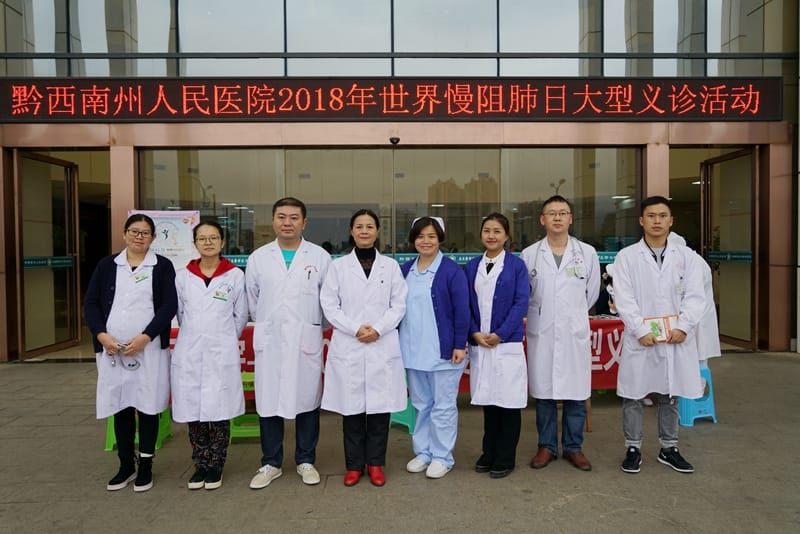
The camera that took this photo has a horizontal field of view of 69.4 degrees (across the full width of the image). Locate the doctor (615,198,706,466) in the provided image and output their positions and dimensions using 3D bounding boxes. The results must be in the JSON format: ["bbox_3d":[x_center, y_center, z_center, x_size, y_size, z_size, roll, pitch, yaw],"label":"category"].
[{"bbox_3d":[1.665,0.413,3.697,0.569,1.718,0.364,0,1,16],"label":"doctor"}]

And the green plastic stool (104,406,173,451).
[{"bbox_3d":[-1.906,1.065,4.249,0.364,0.465,0.313,-1,1,-2],"label":"green plastic stool"}]

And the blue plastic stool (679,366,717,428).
[{"bbox_3d":[2.366,1.018,4.723,0.293,0.465,0.343,-1,1,-14],"label":"blue plastic stool"}]

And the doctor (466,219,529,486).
[{"bbox_3d":[0.616,0.472,3.658,0.401,1.622,0.343,0,1,20],"label":"doctor"}]

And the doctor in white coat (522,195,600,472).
[{"bbox_3d":[1.060,0.404,3.779,0.498,1.745,0.323,0,1,12],"label":"doctor in white coat"}]

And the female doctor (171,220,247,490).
[{"bbox_3d":[-1.165,0.512,3.515,0.442,1.579,0.313,-1,1,-4],"label":"female doctor"}]

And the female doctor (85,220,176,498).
[{"bbox_3d":[-1.636,0.491,3.497,0.526,1.631,0.384,-1,1,-5],"label":"female doctor"}]

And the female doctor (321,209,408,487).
[{"bbox_3d":[-0.219,0.469,3.553,0.527,1.646,0.343,-1,1,-2],"label":"female doctor"}]

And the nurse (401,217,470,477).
[{"bbox_3d":[0.211,0.487,3.635,0.441,1.599,0.343,0,1,18],"label":"nurse"}]

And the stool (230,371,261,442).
[{"bbox_3d":[-1.053,1.055,4.380,0.364,0.465,0.313,-1,1,-2],"label":"stool"}]

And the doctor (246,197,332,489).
[{"bbox_3d":[-0.678,0.435,3.533,0.512,1.723,0.333,-1,1,-6],"label":"doctor"}]

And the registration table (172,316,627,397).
[{"bbox_3d":[-0.004,0.872,5.186,3.939,0.788,0.606,-1,1,-3],"label":"registration table"}]

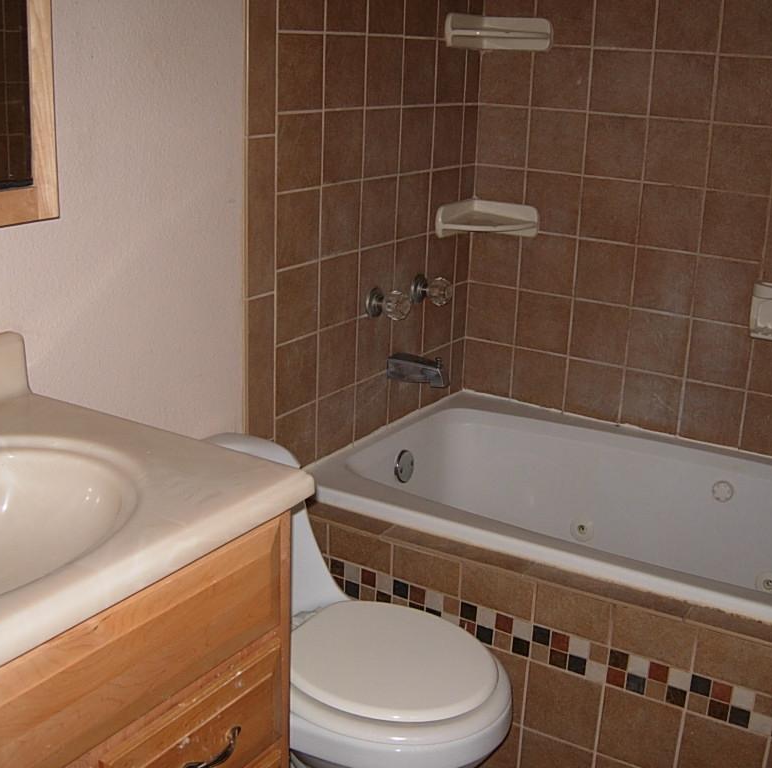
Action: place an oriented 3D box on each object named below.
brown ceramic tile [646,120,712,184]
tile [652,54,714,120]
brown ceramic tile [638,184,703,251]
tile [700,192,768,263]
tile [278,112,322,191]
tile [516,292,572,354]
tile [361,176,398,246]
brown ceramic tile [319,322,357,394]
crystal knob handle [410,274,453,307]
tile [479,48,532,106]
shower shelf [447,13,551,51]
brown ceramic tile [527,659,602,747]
[{"bbox_3d":[0.681,-0.539,2.482,0.152,0.153,0.009,12,20,30],"label":"brown ceramic tile"},{"bbox_3d":[0.692,-0.692,2.473,0.152,0.152,0.010,13,20,30],"label":"tile"},{"bbox_3d":[0.687,-0.400,2.562,0.152,0.152,0.010,13,20,30],"label":"brown ceramic tile"},{"bbox_3d":[0.810,-0.366,2.471,0.151,0.151,0.010,12,20,30],"label":"tile"},{"bbox_3d":[-0.176,-0.463,2.109,0.009,0.153,0.152,12,20,30],"label":"tile"},{"bbox_3d":[0.413,-0.161,2.788,0.152,0.152,0.010,12,20,30],"label":"tile"},{"bbox_3d":[-0.016,-0.390,2.426,0.010,0.151,0.151,12,20,30],"label":"tile"},{"bbox_3d":[-0.112,-0.057,2.415,0.010,0.152,0.152,13,20,30],"label":"brown ceramic tile"},{"bbox_3d":[0.121,-0.224,2.606,0.092,0.072,0.072,12,20,30],"label":"crystal knob handle"},{"bbox_3d":[0.307,-0.784,2.701,0.142,0.152,0.010,13,20,30],"label":"tile"},{"bbox_3d":[0.257,-0.856,2.599,0.275,0.080,0.145,-2,18,-13],"label":"shower shelf"},{"bbox_3d":[0.334,0.604,2.003,0.152,0.152,0.009,12,20,30],"label":"brown ceramic tile"}]

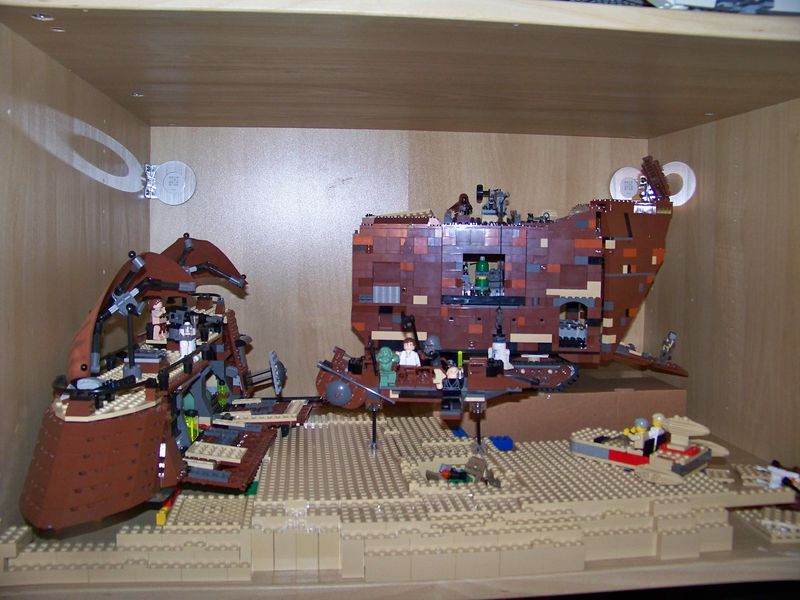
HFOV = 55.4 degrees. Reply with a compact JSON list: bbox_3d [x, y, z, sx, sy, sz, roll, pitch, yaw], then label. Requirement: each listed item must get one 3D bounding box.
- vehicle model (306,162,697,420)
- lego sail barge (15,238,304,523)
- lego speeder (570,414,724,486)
[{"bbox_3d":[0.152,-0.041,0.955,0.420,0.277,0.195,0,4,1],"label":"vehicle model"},{"bbox_3d":[-0.191,0.048,0.690,0.185,0.210,0.360,0,4,-2],"label":"lego sail barge"},{"bbox_3d":[0.216,0.124,0.686,0.130,0.047,0.110,3,6,45],"label":"lego speeder"}]

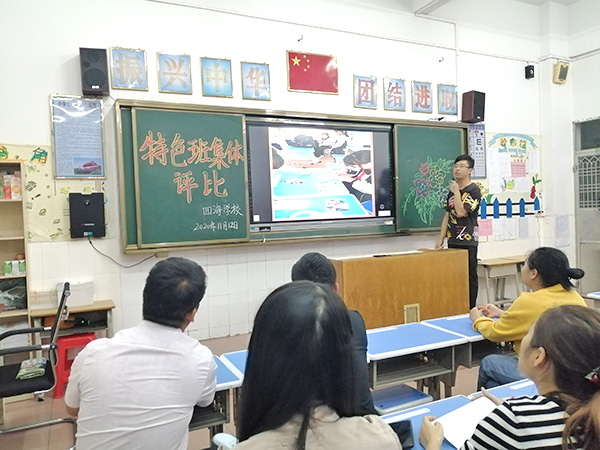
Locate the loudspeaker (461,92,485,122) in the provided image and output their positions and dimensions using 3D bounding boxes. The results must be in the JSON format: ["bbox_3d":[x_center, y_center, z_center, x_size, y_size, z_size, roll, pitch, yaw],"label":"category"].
[{"bbox_3d":[2.150,-1.454,5.578,0.205,0.345,0.180,-3,7,-27],"label":"loudspeaker"}]

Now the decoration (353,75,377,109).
[{"bbox_3d":[0.744,-1.490,5.047,0.303,0.365,0.025,-3,2,-25],"label":"decoration"}]

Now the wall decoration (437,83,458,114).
[{"bbox_3d":[1.837,-1.544,5.559,0.303,0.365,0.025,-3,2,-25],"label":"wall decoration"}]

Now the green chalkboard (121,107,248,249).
[{"bbox_3d":[-1.030,-0.442,4.204,1.142,1.222,0.050,-3,1,-25],"label":"green chalkboard"}]

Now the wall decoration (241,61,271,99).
[{"bbox_3d":[-0.440,-1.436,4.529,0.297,0.361,0.030,-3,1,-25],"label":"wall decoration"}]

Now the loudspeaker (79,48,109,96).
[{"bbox_3d":[-1.719,-1.280,3.793,0.205,0.345,0.180,-3,2,-20],"label":"loudspeaker"}]

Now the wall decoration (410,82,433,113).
[{"bbox_3d":[1.472,-1.526,5.388,0.303,0.365,0.025,-3,2,-25],"label":"wall decoration"}]

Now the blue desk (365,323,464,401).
[{"bbox_3d":[0.531,0.948,2.418,0.610,0.690,0.420,-3,1,-21],"label":"blue desk"}]

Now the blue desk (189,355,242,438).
[{"bbox_3d":[-0.595,1.006,1.979,0.600,0.646,0.430,-3,2,-25],"label":"blue desk"}]

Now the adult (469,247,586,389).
[{"bbox_3d":[1.236,0.678,2.507,0.540,1.140,0.820,-3,2,-23],"label":"adult"}]

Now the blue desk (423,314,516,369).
[{"bbox_3d":[1.118,0.924,2.715,0.600,0.646,0.430,-3,2,-21],"label":"blue desk"}]

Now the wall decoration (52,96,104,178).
[{"bbox_3d":[-1.891,-0.746,3.861,0.401,0.715,0.030,-3,1,-25],"label":"wall decoration"}]

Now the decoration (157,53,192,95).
[{"bbox_3d":[-1.148,-1.398,4.162,0.303,0.365,0.025,-3,2,-25],"label":"decoration"}]

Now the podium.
[{"bbox_3d":[0.771,0.644,3.675,1.192,0.820,0.460,-3,2,-25],"label":"podium"}]

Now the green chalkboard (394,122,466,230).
[{"bbox_3d":[1.597,-0.556,5.414,1.063,1.231,0.050,-3,1,-25],"label":"green chalkboard"}]

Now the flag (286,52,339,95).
[{"bbox_3d":[0.149,-1.607,4.767,0.600,0.425,0.025,-3,2,-25],"label":"flag"}]

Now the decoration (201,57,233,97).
[{"bbox_3d":[-0.790,-1.415,4.329,0.303,0.365,0.025,-3,2,-25],"label":"decoration"}]

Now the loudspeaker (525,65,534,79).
[{"bbox_3d":[3.096,-2.056,6.069,0.100,0.170,0.080,-3,1,-25],"label":"loudspeaker"}]

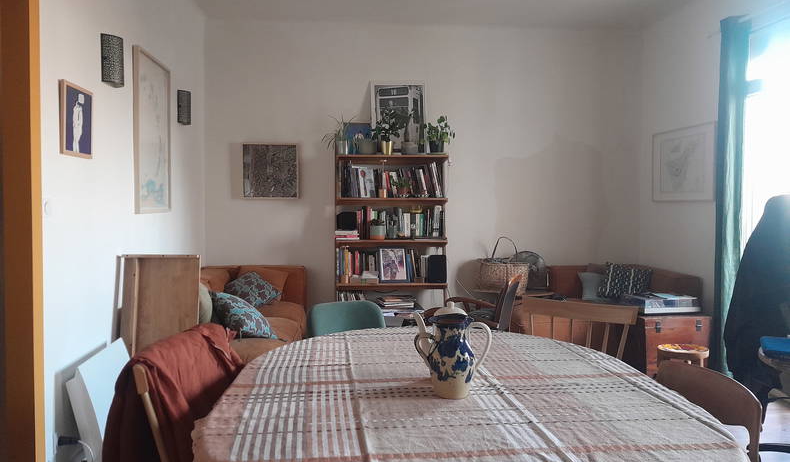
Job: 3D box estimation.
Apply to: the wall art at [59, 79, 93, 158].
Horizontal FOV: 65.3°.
[{"bbox_3d":[-1.356,-0.463,2.620,0.028,0.290,0.275,0,2,-5],"label":"wall art"}]

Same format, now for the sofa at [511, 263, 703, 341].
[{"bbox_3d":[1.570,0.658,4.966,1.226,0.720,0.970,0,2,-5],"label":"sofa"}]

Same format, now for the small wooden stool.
[{"bbox_3d":[1.760,0.904,3.770,0.290,0.380,0.290,1,3,12],"label":"small wooden stool"}]

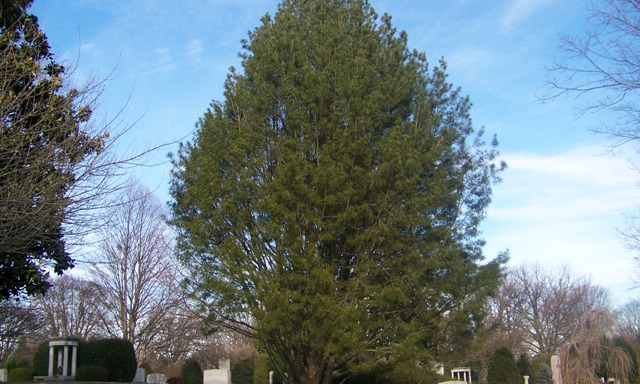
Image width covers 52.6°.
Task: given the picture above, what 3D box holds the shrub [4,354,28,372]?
[{"bbox_3d":[-26.308,15.101,56.000,1.990,2.010,1.900,-1,-14,0],"label":"shrub"}]

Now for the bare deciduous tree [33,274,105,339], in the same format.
[{"bbox_3d":[-27.983,15.021,72.000,8.010,11.450,8.000,-1,-14,0],"label":"bare deciduous tree"}]

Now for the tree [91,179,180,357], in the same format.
[{"bbox_3d":[-19.958,9.141,70.000,9.800,20.500,9.500,-1,-14,0],"label":"tree"}]

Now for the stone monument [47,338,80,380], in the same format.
[{"bbox_3d":[-19.536,12.627,49.000,1.900,3.260,1.900,-3,-15,9],"label":"stone monument"}]

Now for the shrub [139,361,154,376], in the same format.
[{"bbox_3d":[-14.478,14.896,54.000,1.300,1.450,1.300,-1,-14,0],"label":"shrub"}]

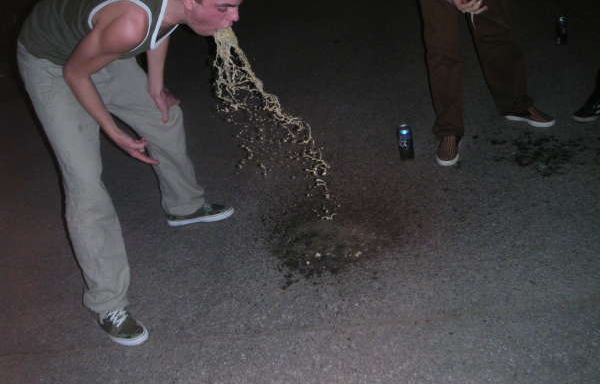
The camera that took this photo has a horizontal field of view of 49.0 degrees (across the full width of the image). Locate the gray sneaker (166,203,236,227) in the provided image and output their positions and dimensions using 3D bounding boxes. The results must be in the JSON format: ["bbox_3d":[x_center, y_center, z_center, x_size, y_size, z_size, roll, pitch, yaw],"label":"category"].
[{"bbox_3d":[-0.430,0.065,2.828,0.288,0.100,0.108,-10,28,-4],"label":"gray sneaker"}]

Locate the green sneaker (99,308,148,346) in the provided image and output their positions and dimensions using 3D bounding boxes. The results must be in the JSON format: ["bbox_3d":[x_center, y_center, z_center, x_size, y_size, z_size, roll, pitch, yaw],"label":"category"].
[{"bbox_3d":[-0.619,0.410,2.239,0.108,0.100,0.288,-28,34,-33],"label":"green sneaker"}]

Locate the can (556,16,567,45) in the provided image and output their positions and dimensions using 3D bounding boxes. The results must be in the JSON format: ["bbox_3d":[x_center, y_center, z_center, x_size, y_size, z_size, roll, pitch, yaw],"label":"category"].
[{"bbox_3d":[1.654,-1.013,4.152,0.066,0.158,0.066,-6,28,3],"label":"can"}]

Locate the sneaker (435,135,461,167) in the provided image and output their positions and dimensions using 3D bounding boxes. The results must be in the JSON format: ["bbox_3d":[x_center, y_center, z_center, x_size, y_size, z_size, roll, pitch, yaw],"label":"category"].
[{"bbox_3d":[0.688,-0.224,3.066,0.105,0.100,0.285,-1,29,12],"label":"sneaker"}]

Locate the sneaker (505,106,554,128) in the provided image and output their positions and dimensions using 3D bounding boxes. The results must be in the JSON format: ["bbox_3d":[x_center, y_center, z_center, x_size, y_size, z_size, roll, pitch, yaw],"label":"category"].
[{"bbox_3d":[1.146,-0.406,3.282,0.280,0.100,0.105,19,38,40],"label":"sneaker"}]

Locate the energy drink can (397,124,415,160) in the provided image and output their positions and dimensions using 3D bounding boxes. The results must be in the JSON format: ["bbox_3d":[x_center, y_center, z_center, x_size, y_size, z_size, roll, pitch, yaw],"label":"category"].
[{"bbox_3d":[0.496,-0.231,3.069,0.066,0.158,0.066,-6,28,3],"label":"energy drink can"}]

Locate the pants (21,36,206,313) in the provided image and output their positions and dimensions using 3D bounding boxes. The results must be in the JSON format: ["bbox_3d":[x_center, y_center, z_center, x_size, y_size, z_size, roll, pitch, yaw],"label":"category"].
[{"bbox_3d":[-0.678,-0.140,2.373,0.420,0.890,0.780,-2,29,11],"label":"pants"}]

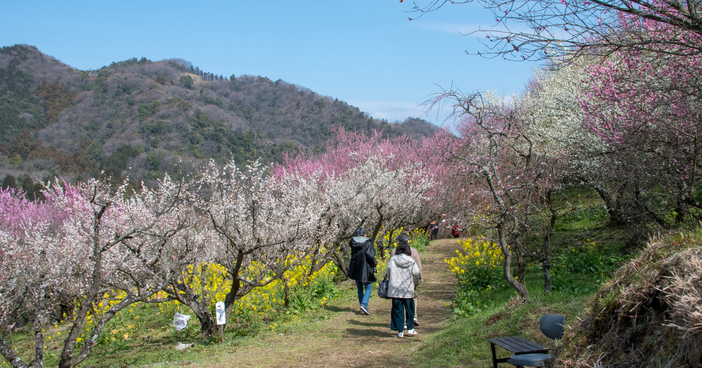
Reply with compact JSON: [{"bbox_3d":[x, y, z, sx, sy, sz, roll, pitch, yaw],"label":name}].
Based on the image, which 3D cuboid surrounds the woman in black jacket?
[{"bbox_3d":[0.216,1.636,16.500,0.540,1.660,0.480,-2,-2,9],"label":"woman in black jacket"}]

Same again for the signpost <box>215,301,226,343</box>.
[{"bbox_3d":[-2.216,2.335,14.900,0.170,0.710,0.050,-2,-2,-11],"label":"signpost"}]

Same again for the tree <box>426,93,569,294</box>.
[{"bbox_3d":[2.687,0.212,16.200,2.500,3.750,2.400,-2,-2,0],"label":"tree"}]

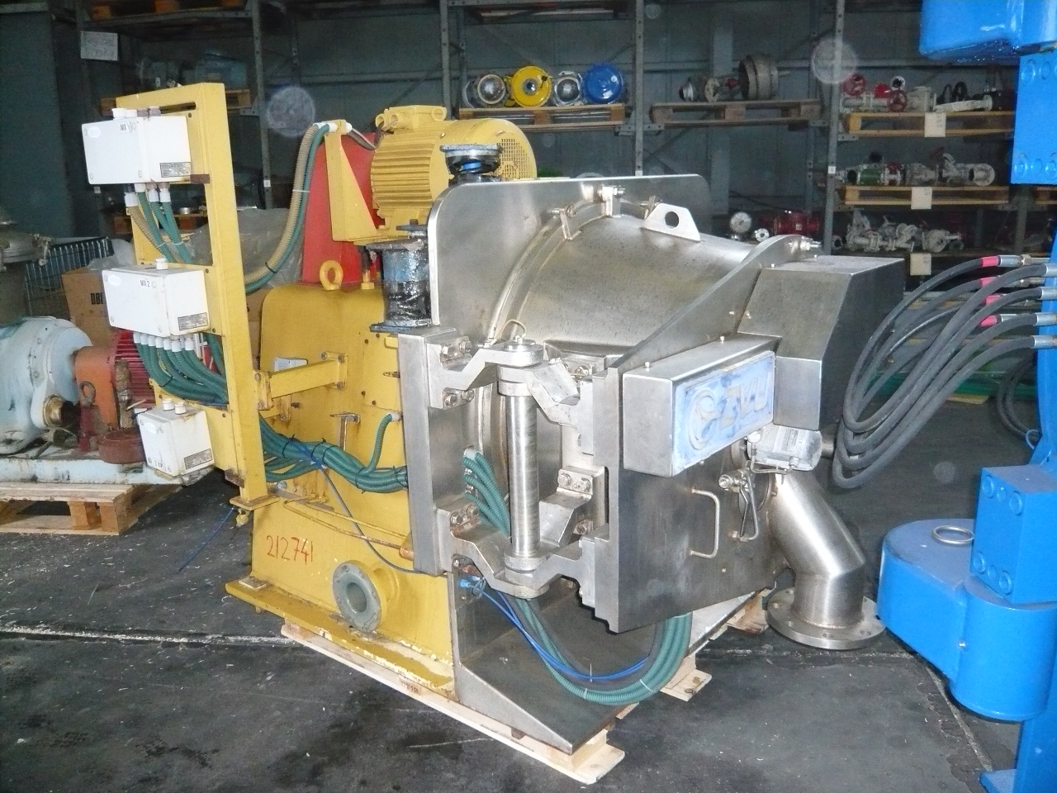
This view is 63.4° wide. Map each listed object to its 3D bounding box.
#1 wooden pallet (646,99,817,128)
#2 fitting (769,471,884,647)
[{"bbox_3d":[1.549,-2.136,6.535,1.200,0.144,0.800,1,14,8],"label":"wooden pallet"},{"bbox_3d":[0.856,0.389,2.414,0.335,0.530,0.332,10,18,38],"label":"fitting"}]

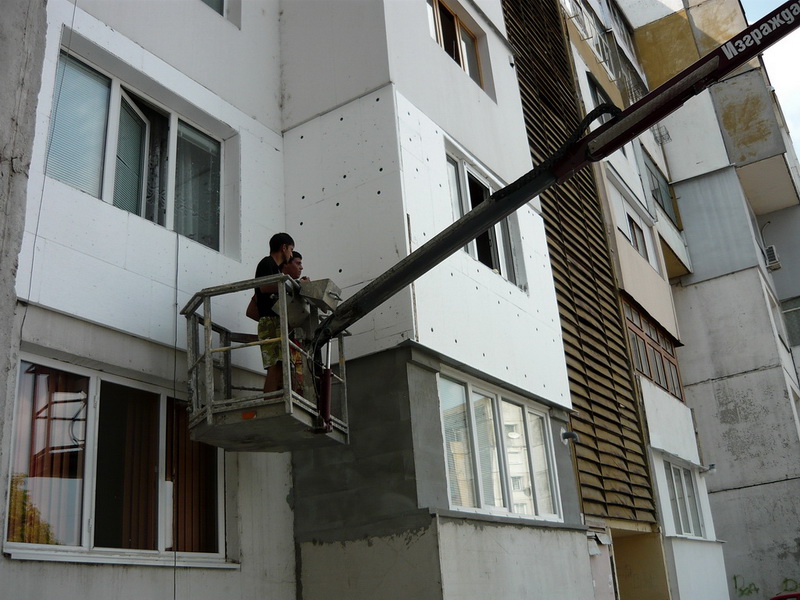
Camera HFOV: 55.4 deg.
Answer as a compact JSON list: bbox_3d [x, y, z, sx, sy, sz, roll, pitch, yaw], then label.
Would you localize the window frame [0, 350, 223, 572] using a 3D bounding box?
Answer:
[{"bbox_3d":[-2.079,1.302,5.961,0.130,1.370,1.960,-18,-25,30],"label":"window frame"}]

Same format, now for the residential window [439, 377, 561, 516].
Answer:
[{"bbox_3d":[1.119,1.626,8.127,0.120,1.340,2.590,-18,-25,30],"label":"residential window"}]

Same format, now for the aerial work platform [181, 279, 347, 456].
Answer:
[{"bbox_3d":[-1.112,0.616,6.173,0.935,1.030,1.639,-8,-20,7],"label":"aerial work platform"}]

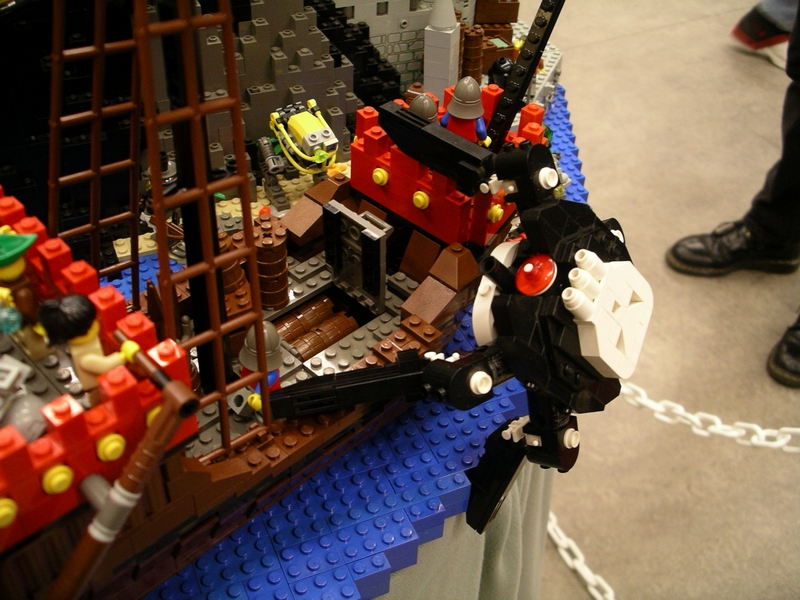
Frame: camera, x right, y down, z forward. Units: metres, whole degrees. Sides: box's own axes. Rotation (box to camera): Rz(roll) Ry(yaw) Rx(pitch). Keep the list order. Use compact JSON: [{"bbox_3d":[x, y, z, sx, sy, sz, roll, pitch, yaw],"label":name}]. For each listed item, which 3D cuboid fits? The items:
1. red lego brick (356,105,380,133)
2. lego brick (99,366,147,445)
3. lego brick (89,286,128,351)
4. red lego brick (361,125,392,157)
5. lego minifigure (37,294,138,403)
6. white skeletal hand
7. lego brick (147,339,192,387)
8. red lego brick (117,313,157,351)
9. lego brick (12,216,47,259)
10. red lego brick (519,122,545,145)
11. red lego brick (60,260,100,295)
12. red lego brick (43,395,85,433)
[{"bbox_3d":[-0.014,-0.081,0.387,0.008,0.011,0.008,-24,47,-29],"label":"red lego brick"},{"bbox_3d":[-0.078,0.025,0.237,0.008,0.011,0.008,-32,52,-33],"label":"lego brick"},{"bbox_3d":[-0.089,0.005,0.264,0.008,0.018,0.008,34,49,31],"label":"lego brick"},{"bbox_3d":[-0.010,-0.070,0.377,0.008,0.011,0.008,33,50,29],"label":"red lego brick"},{"bbox_3d":[-0.090,0.016,0.252,0.025,0.042,0.022,-19,45,-24],"label":"lego minifigure"},{"bbox_3d":[0.077,0.003,0.320,0.008,0.046,0.040,0,59,47],"label":"white skeletal hand"},{"bbox_3d":[-0.067,0.018,0.246,0.008,0.011,0.008,-32,52,-33],"label":"lego brick"},{"bbox_3d":[-0.078,0.010,0.254,0.008,0.011,0.008,-32,52,-33],"label":"red lego brick"},{"bbox_3d":[-0.123,-0.021,0.287,0.008,0.011,0.008,-32,52,-33],"label":"lego brick"},{"bbox_3d":[0.059,-0.073,0.382,0.008,0.011,0.008,27,46,25],"label":"red lego brick"},{"bbox_3d":[-0.100,-0.006,0.270,0.008,0.011,0.008,34,49,31],"label":"red lego brick"},{"bbox_3d":[-0.089,0.032,0.228,0.008,0.011,0.008,34,49,31],"label":"red lego brick"}]

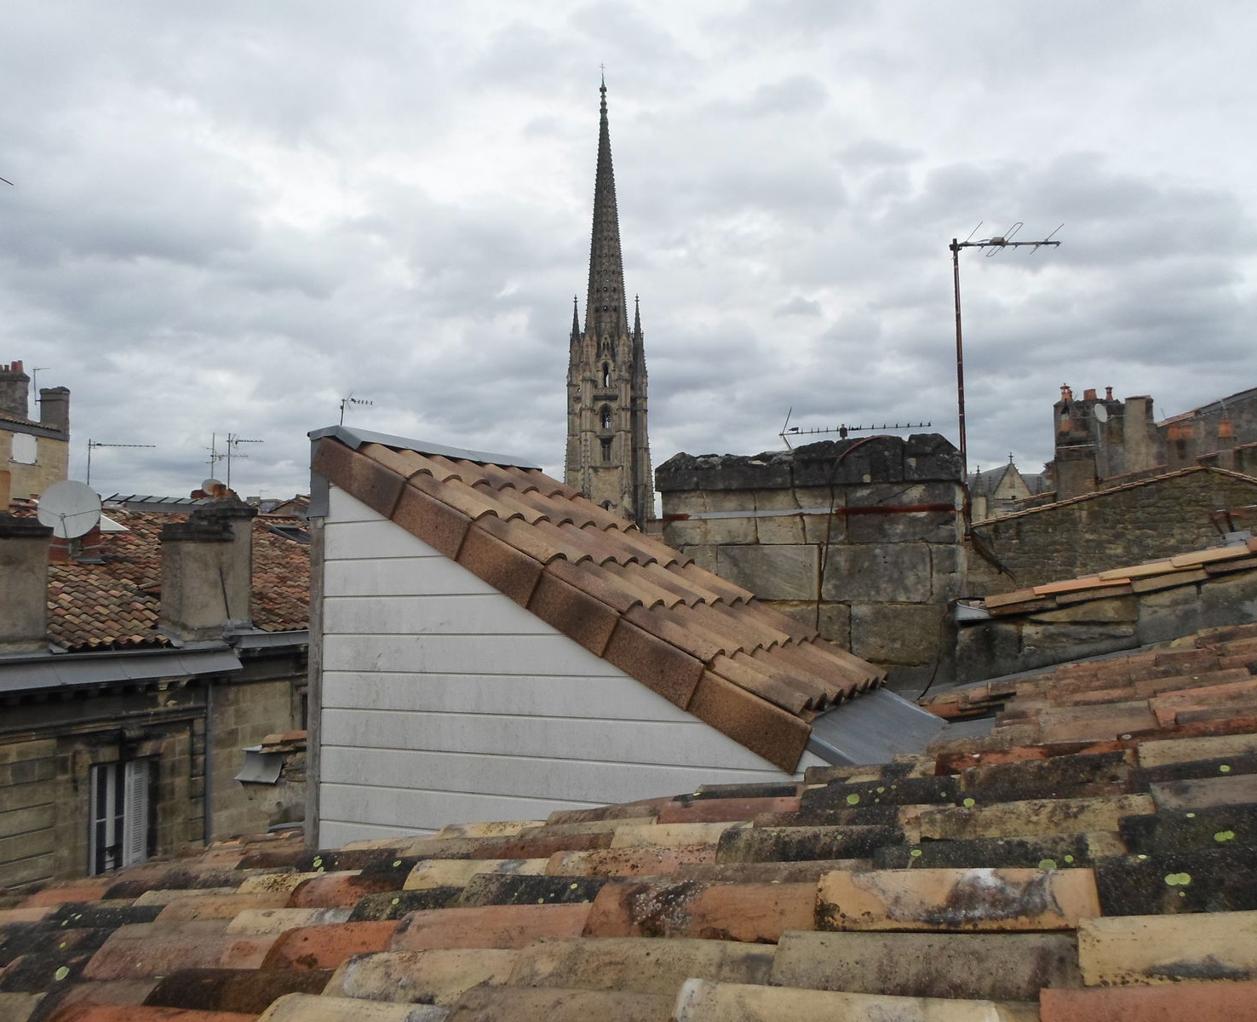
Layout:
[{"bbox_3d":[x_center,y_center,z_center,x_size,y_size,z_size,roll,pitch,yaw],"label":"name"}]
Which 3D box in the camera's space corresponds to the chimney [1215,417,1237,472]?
[{"bbox_3d":[14.716,-1.610,24.205,0.420,1.330,0.420,-4,-6,30],"label":"chimney"}]

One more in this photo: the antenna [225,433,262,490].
[{"bbox_3d":[-10.829,-1.380,27.730,1.120,1.600,0.420,-2,-5,17],"label":"antenna"}]

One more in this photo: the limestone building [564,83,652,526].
[{"bbox_3d":[-4.116,-30.970,186.298,16.500,105.400,16.500,-1,-5,0],"label":"limestone building"}]

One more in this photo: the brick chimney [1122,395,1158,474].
[{"bbox_3d":[14.154,-2.108,27.259,0.740,2.150,0.620,-4,-6,30],"label":"brick chimney"}]

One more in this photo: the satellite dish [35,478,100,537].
[{"bbox_3d":[-9.557,-0.062,16.805,1.080,1.020,0.420,1,-19,-21],"label":"satellite dish"}]

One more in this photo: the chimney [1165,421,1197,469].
[{"bbox_3d":[14.439,-1.697,25.718,0.660,1.280,0.420,-4,-6,30],"label":"chimney"}]

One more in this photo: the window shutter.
[{"bbox_3d":[-7.190,4.564,14.341,0.050,1.850,0.430,-4,-6,30],"label":"window shutter"}]

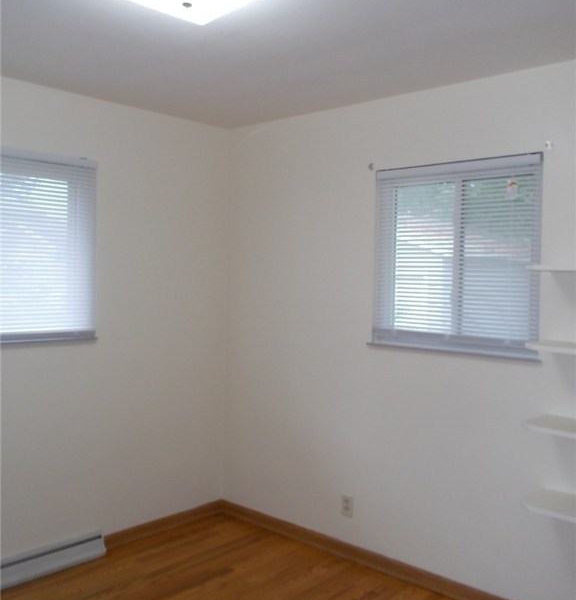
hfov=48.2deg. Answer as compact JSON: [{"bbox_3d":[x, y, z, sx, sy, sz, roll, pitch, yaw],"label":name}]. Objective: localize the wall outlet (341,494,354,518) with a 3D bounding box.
[{"bbox_3d":[0.321,1.125,3.501,0.072,0.115,0.012,3,3,42],"label":"wall outlet"}]

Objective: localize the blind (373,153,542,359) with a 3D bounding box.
[{"bbox_3d":[0.784,-0.205,3.077,0.845,0.880,0.040,3,3,42],"label":"blind"}]

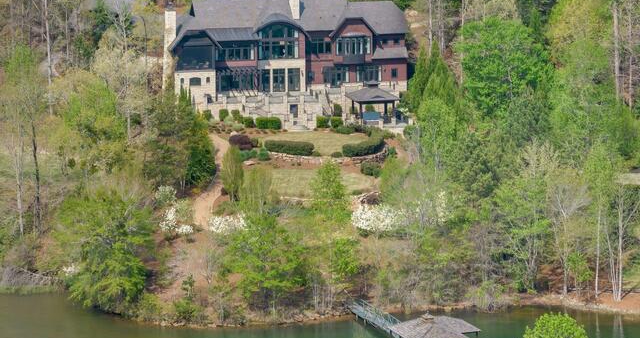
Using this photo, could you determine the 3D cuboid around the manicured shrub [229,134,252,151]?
[{"bbox_3d":[-10.202,-3.401,382.000,3.000,1.900,2.700,0,11,0],"label":"manicured shrub"}]

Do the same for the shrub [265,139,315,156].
[{"bbox_3d":[-3.873,-2.730,378.000,6.300,1.650,2.100,2,11,12],"label":"shrub"}]

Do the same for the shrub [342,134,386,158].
[{"bbox_3d":[5.568,-3.008,381.000,5.600,1.800,2.600,-8,14,-34],"label":"shrub"}]

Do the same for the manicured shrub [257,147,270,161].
[{"bbox_3d":[-7.099,-1.822,374.000,1.750,1.600,1.700,0,11,0],"label":"manicured shrub"}]

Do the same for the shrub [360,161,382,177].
[{"bbox_3d":[6.384,0.062,369.000,2.600,1.700,2.300,0,11,0],"label":"shrub"}]

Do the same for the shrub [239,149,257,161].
[{"bbox_3d":[-9.109,-1.696,374.000,2.200,1.300,2.000,0,11,0],"label":"shrub"}]

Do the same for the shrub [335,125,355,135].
[{"bbox_3d":[3.185,-5.005,387.000,2.500,1.050,2.000,0,11,0],"label":"shrub"}]

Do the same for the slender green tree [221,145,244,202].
[{"bbox_3d":[-10.347,0.532,352.000,2.700,6.300,2.700,0,11,0],"label":"slender green tree"}]

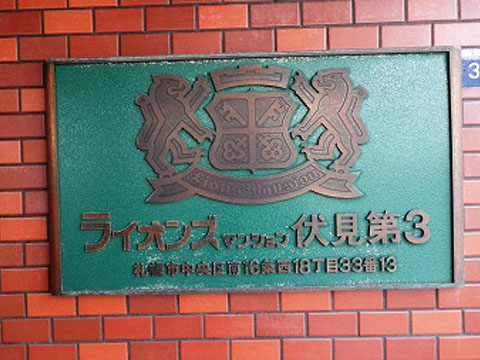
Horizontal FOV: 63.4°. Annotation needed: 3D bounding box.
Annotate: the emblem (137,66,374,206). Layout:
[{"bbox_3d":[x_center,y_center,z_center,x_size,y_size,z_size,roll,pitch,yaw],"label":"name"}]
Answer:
[{"bbox_3d":[0.022,-0.085,0.732,0.438,0.259,0.012,-1,1,1],"label":"emblem"}]

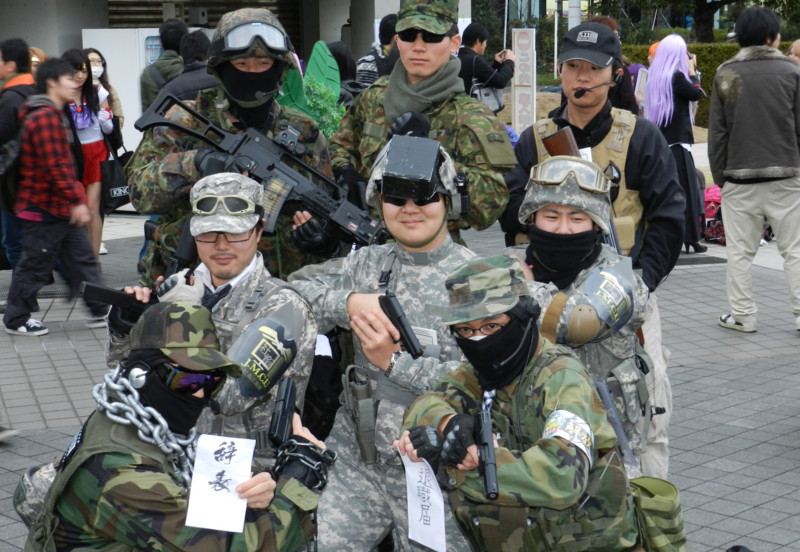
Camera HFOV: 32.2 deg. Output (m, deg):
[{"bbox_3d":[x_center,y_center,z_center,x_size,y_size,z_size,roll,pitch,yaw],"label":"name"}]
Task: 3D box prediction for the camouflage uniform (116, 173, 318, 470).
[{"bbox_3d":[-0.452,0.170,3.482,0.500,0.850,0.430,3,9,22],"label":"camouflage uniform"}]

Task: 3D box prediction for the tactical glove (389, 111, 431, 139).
[{"bbox_3d":[0.026,-0.404,3.750,0.120,0.090,0.100,-8,11,-39],"label":"tactical glove"}]

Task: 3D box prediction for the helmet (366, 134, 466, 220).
[{"bbox_3d":[0.042,-0.249,3.500,0.245,0.210,0.310,1,14,10],"label":"helmet"}]

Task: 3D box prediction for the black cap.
[{"bbox_3d":[0.548,-0.673,4.030,0.180,0.135,0.260,2,9,20],"label":"black cap"}]

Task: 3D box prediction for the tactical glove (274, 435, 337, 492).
[{"bbox_3d":[-0.199,0.395,2.920,0.110,0.125,0.120,4,10,30],"label":"tactical glove"}]

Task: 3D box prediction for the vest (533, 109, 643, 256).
[{"bbox_3d":[0.548,-0.263,4.120,0.370,0.490,0.270,1,8,12],"label":"vest"}]

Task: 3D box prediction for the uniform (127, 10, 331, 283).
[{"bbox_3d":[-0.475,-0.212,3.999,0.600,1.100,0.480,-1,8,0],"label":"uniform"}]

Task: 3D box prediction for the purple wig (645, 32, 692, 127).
[{"bbox_3d":[2.045,-1.487,10.600,0.320,0.700,0.270,-8,11,-39],"label":"purple wig"}]

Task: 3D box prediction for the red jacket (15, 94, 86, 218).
[{"bbox_3d":[-2.042,-0.698,8.100,0.360,0.700,0.430,1,8,10],"label":"red jacket"}]

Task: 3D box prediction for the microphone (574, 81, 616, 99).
[{"bbox_3d":[0.568,-0.542,4.030,0.090,0.055,0.120,3,9,25],"label":"microphone"}]

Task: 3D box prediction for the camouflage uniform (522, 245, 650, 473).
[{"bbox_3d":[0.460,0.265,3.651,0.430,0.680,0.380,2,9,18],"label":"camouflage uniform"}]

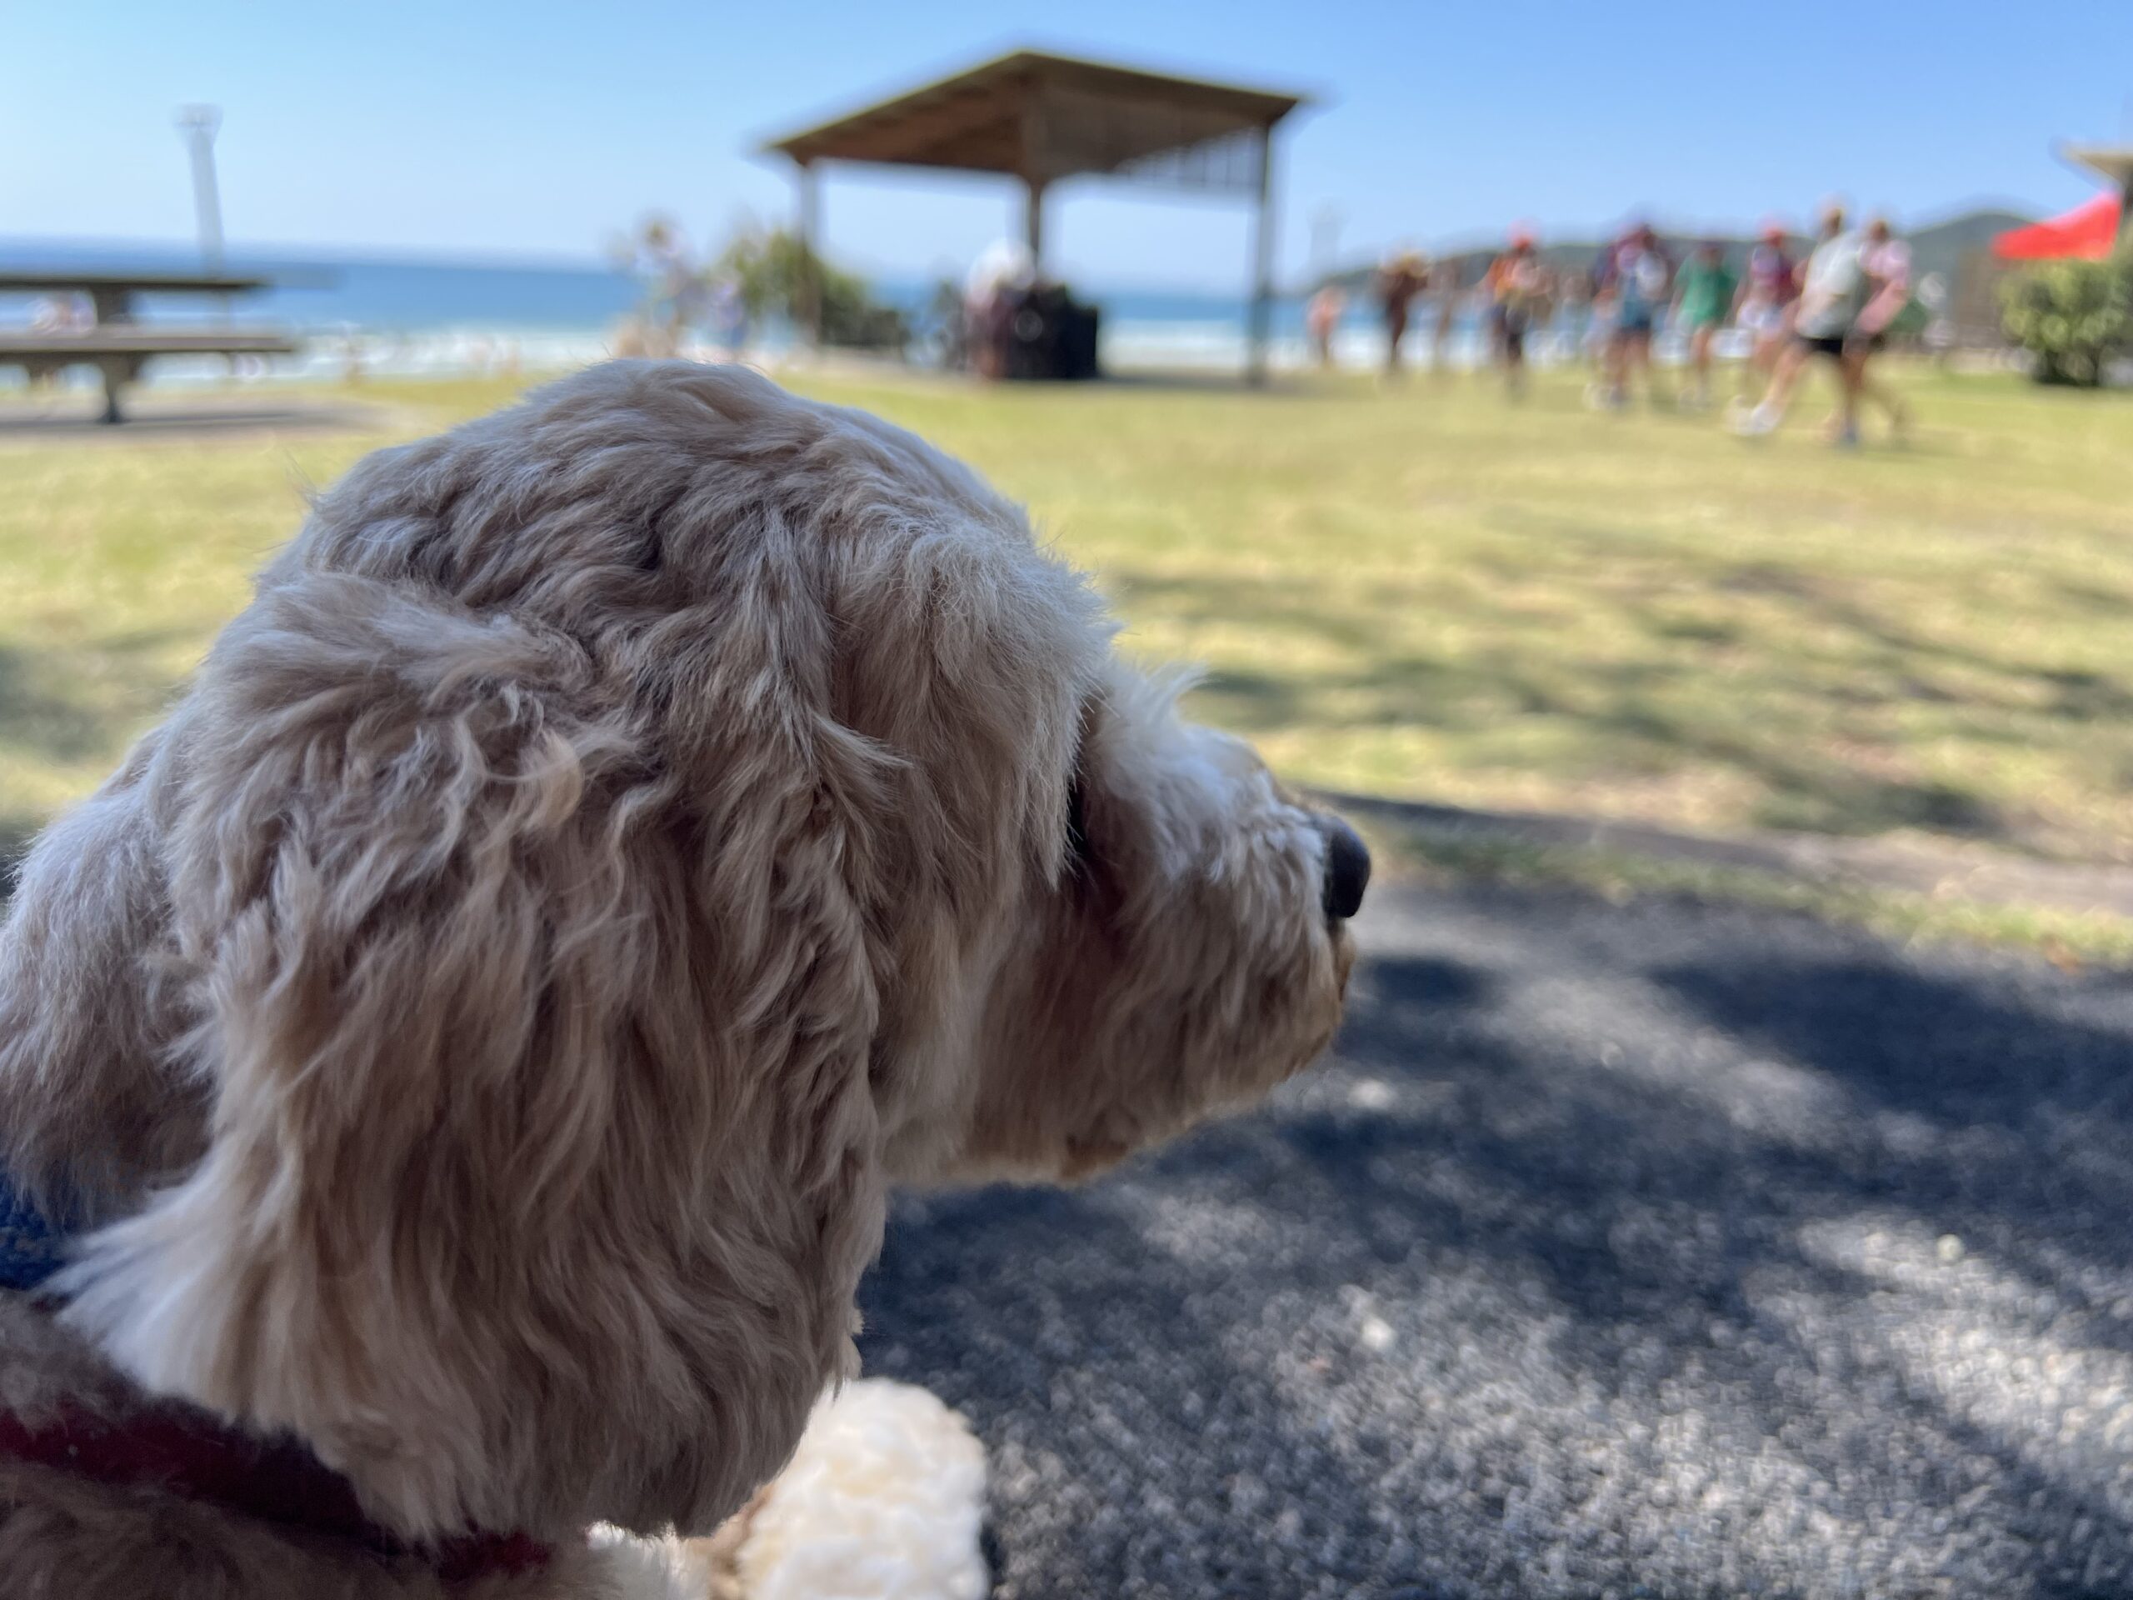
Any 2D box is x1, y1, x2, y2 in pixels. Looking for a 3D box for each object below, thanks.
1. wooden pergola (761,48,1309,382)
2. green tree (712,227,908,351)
[{"bbox_3d":[-0.318,-6.377,18.089,4.310,3.060,4.050,-15,25,-42],"label":"wooden pergola"},{"bbox_3d":[-3.805,-7.586,23.834,2.950,1.900,2.500,-1,18,-9],"label":"green tree"}]

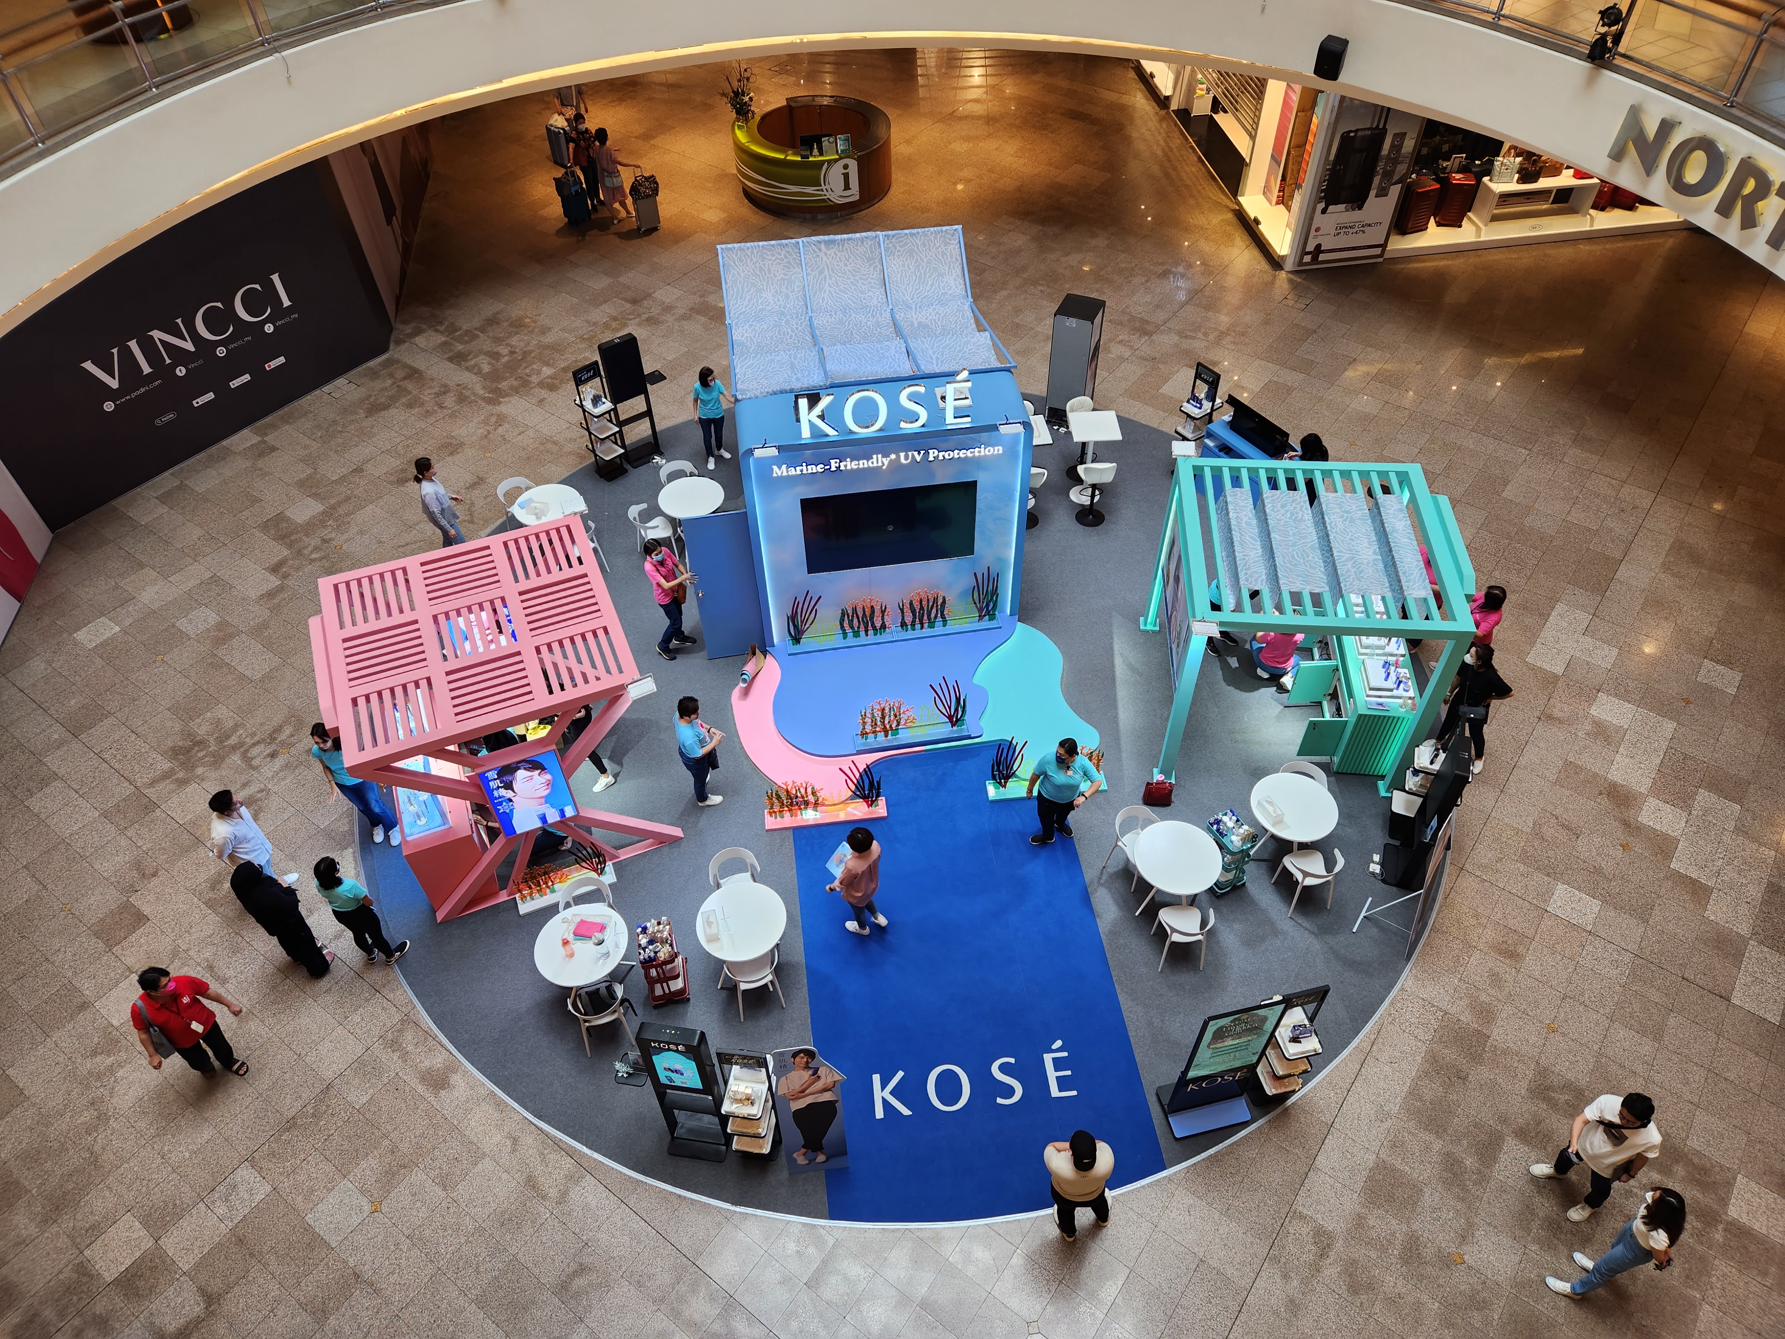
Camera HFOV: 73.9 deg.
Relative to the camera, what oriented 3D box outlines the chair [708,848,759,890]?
[{"bbox_3d":[-1.408,2.058,11.085,0.520,0.740,0.490,-12,48,-9],"label":"chair"}]

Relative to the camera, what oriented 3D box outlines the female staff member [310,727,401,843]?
[{"bbox_3d":[-5.197,1.152,11.547,0.560,1.660,0.420,-13,47,-10],"label":"female staff member"}]

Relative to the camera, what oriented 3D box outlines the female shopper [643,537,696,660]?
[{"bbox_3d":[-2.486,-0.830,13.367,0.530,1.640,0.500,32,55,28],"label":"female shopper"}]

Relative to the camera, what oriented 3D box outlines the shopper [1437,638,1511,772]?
[{"bbox_3d":[5.997,0.396,12.241,0.620,1.630,0.420,16,49,17],"label":"shopper"}]

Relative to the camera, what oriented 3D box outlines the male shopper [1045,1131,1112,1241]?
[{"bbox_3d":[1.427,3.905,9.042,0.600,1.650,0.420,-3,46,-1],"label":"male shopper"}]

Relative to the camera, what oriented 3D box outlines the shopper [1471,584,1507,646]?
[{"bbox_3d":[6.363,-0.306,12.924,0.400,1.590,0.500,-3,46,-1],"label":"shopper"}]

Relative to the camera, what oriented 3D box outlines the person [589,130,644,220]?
[{"bbox_3d":[-4.774,-8.661,20.796,0.520,1.570,0.520,-24,51,-20],"label":"person"}]

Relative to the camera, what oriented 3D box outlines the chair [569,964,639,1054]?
[{"bbox_3d":[-2.595,3.058,10.609,0.510,0.740,0.490,-12,47,-10],"label":"chair"}]

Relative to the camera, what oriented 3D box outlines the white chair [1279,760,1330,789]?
[{"bbox_3d":[4.080,1.350,12.012,0.510,0.740,0.490,21,50,20],"label":"white chair"}]

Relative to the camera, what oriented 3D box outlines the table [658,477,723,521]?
[{"bbox_3d":[-2.442,-1.840,14.689,0.800,0.740,0.800,-2,47,0],"label":"table"}]

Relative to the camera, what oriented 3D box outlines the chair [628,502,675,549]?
[{"bbox_3d":[-2.969,-1.695,14.792,0.510,0.760,0.530,-23,50,-19],"label":"chair"}]

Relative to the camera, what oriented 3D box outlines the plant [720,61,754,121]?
[{"bbox_3d":[-2.818,-10.406,21.393,0.560,0.980,0.540,-2,46,0],"label":"plant"}]

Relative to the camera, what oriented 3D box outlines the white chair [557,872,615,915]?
[{"bbox_3d":[-2.736,2.295,10.902,0.520,0.740,0.490,-5,48,-3],"label":"white chair"}]

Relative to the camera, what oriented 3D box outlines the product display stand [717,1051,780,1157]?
[{"bbox_3d":[-1.090,3.377,9.269,0.400,1.620,0.360,5,48,6],"label":"product display stand"}]

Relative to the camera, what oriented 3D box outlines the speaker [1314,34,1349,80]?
[{"bbox_3d":[5.603,-7.785,15.103,0.280,0.380,0.250,25,53,23],"label":"speaker"}]

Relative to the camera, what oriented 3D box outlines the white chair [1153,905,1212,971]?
[{"bbox_3d":[2.697,2.439,11.023,0.510,0.740,0.490,-3,46,-1],"label":"white chair"}]

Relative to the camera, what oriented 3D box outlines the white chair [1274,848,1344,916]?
[{"bbox_3d":[3.944,1.950,11.206,0.530,0.760,0.510,-9,47,-7],"label":"white chair"}]

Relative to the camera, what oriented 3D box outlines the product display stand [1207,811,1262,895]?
[{"bbox_3d":[3.195,1.753,11.382,0.310,0.800,0.440,-20,49,-16],"label":"product display stand"}]

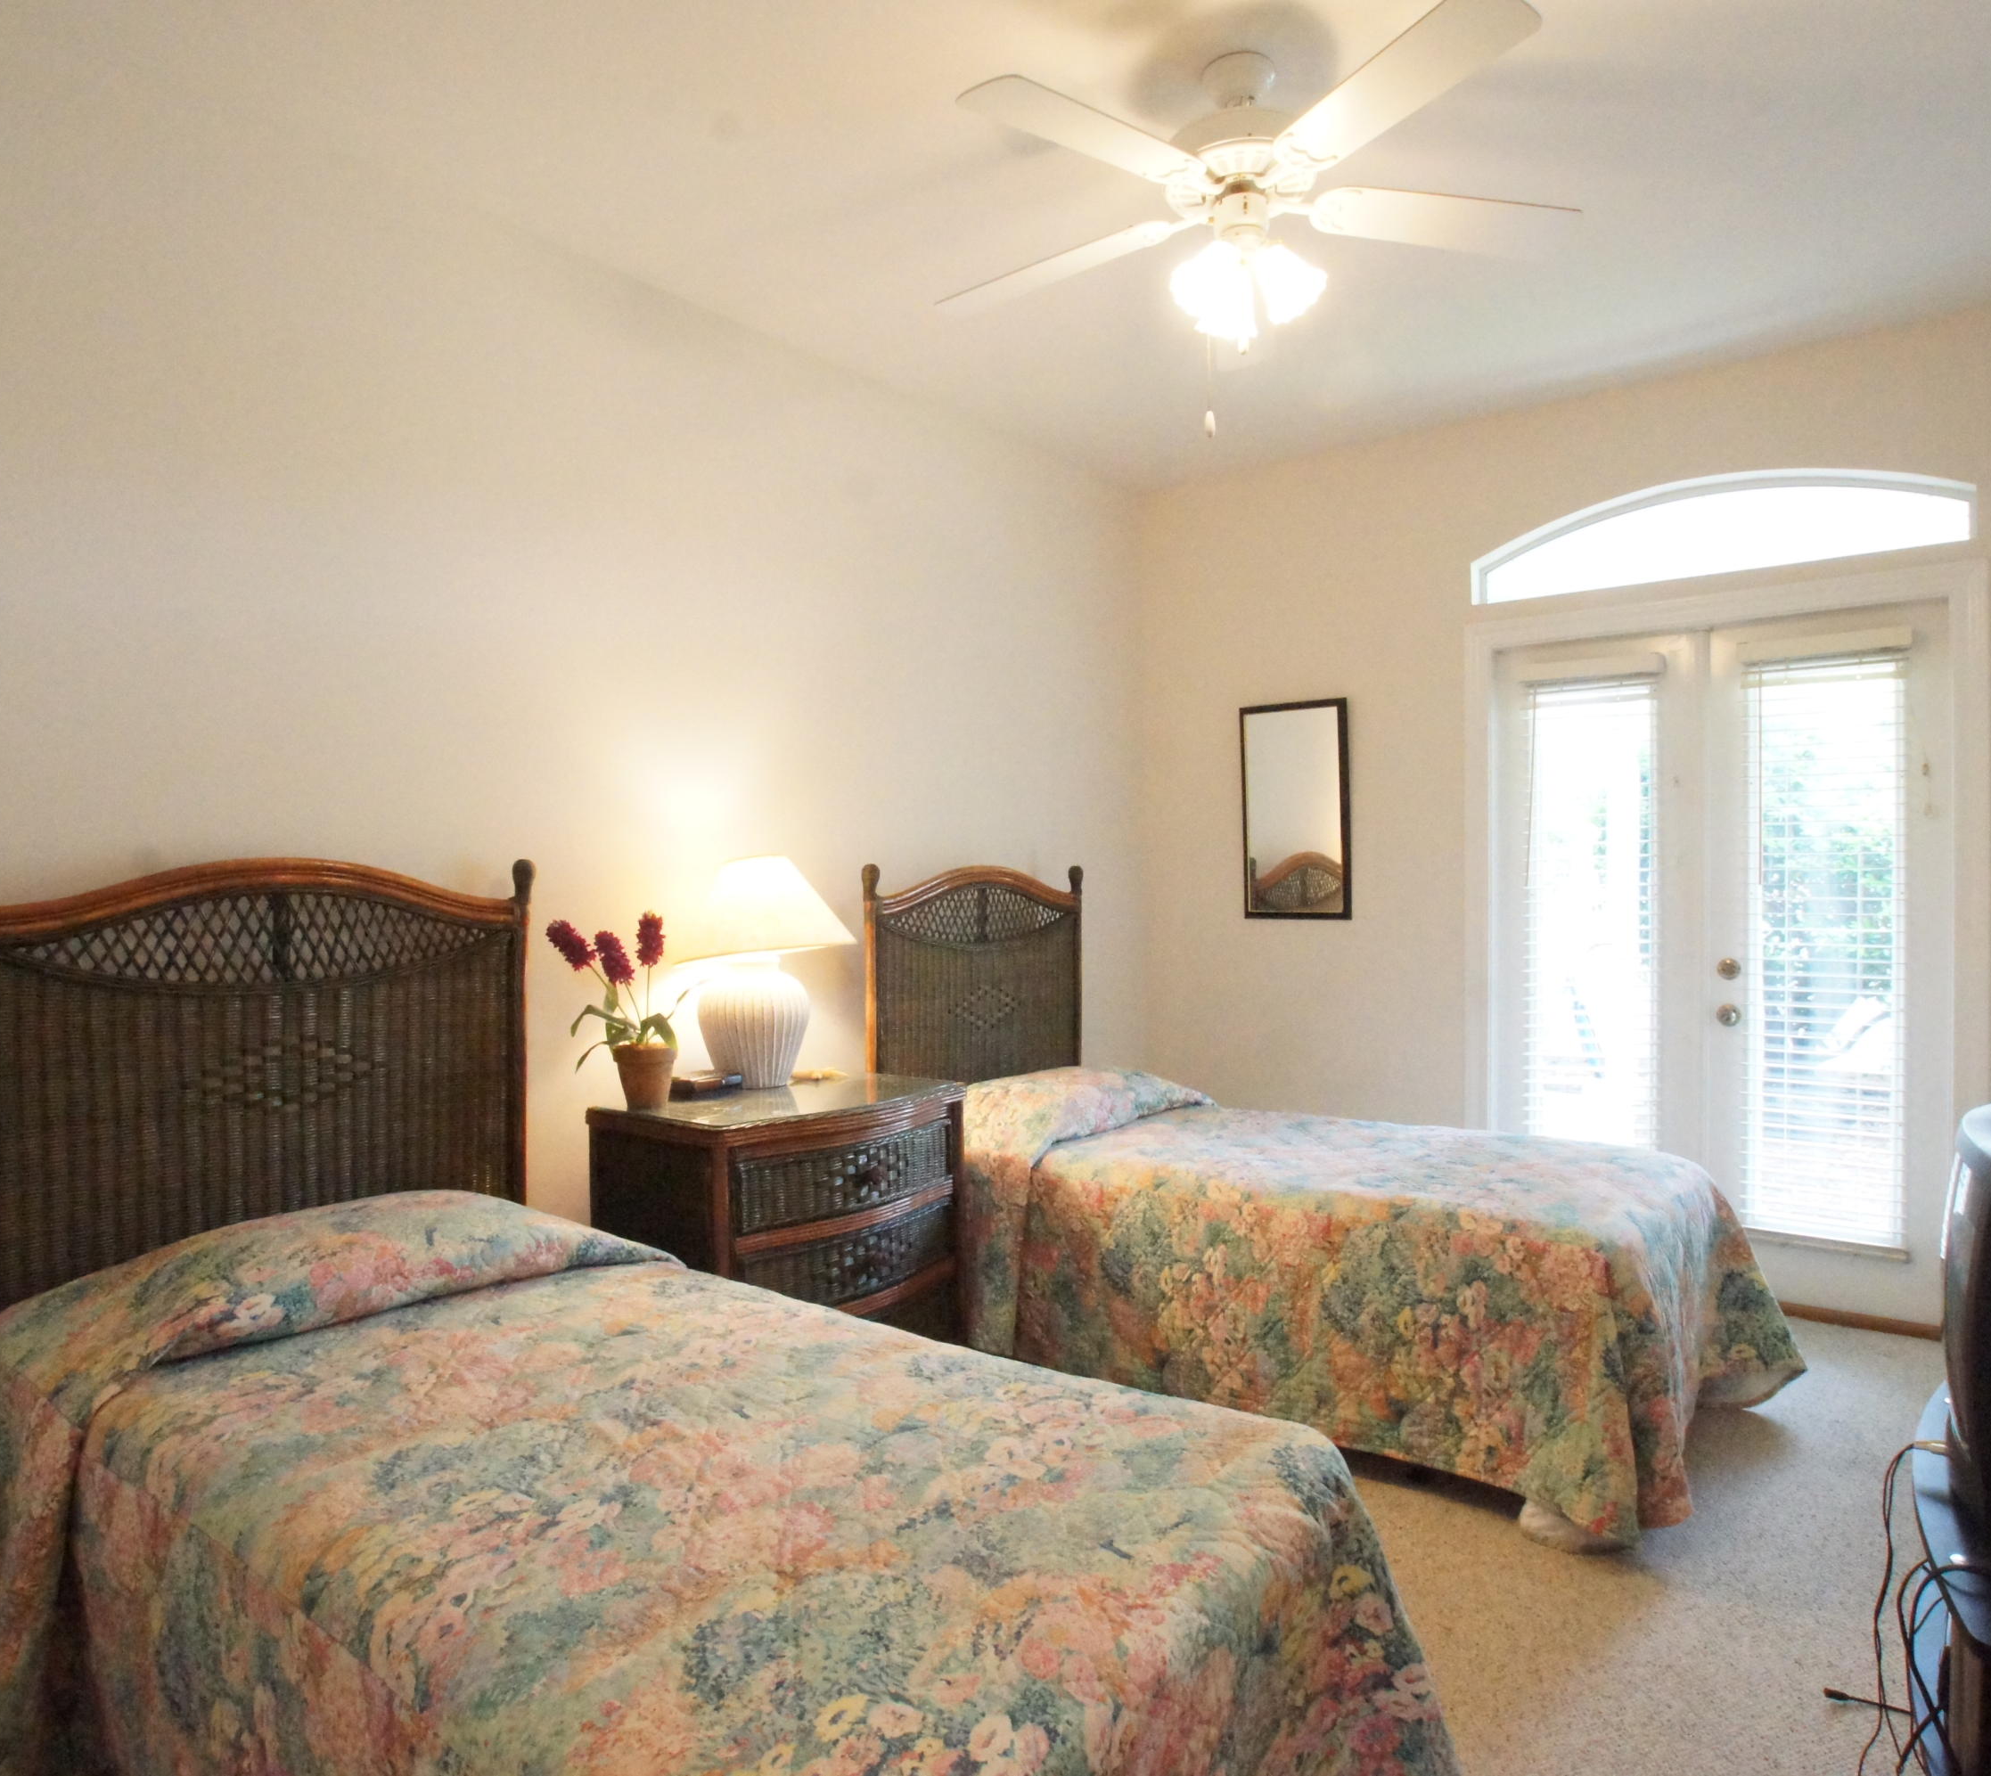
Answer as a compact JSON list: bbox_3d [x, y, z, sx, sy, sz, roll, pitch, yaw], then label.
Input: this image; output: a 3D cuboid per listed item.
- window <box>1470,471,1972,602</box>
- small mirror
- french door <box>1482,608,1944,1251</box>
[{"bbox_3d":[2.106,-1.070,3.556,1.278,0.289,0.090,0,1,36],"label":"window"},{"bbox_3d":[1.074,-0.276,4.270,0.401,0.777,0.030,0,1,36],"label":"small mirror"},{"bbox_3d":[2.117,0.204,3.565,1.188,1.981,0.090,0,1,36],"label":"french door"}]

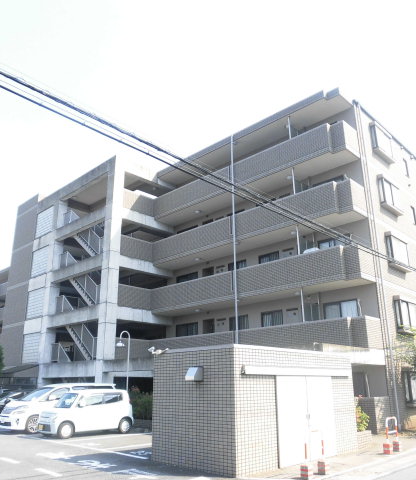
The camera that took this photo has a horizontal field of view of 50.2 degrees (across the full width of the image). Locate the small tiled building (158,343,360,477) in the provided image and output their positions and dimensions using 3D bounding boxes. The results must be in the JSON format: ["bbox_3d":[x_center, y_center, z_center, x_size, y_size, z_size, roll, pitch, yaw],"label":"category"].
[{"bbox_3d":[1.495,4.527,12.307,2.730,2.670,5.480,-17,-25,41],"label":"small tiled building"}]

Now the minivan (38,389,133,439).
[{"bbox_3d":[-4.628,6.498,16.795,1.475,1.625,3.395,-17,-24,41],"label":"minivan"}]

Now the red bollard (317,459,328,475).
[{"bbox_3d":[2.395,4.730,9.288,0.220,0.290,0.220,-17,-25,41],"label":"red bollard"}]

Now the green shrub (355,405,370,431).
[{"bbox_3d":[4.650,5.585,13.936,0.750,0.870,0.800,-17,-25,41],"label":"green shrub"}]

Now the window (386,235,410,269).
[{"bbox_3d":[8.613,0.586,20.039,0.280,1.320,1.830,-17,-25,41],"label":"window"}]

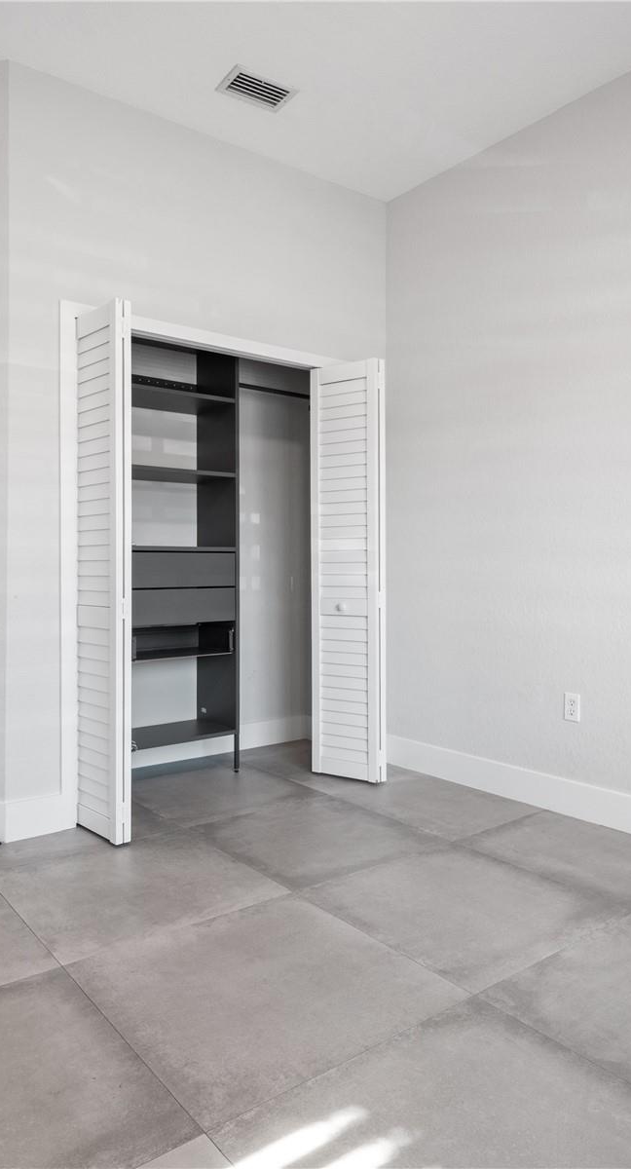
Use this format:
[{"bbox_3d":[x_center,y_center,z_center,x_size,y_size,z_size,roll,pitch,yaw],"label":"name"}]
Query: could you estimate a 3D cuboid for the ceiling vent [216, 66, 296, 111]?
[{"bbox_3d":[-0.239,-2.045,2.984,0.282,0.020,0.178,0,0,-38],"label":"ceiling vent"}]

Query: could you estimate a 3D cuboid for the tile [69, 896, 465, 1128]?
[{"bbox_3d":[-0.134,0.989,1.797,0.727,0.010,0.727,0,0,-38],"label":"tile"}]

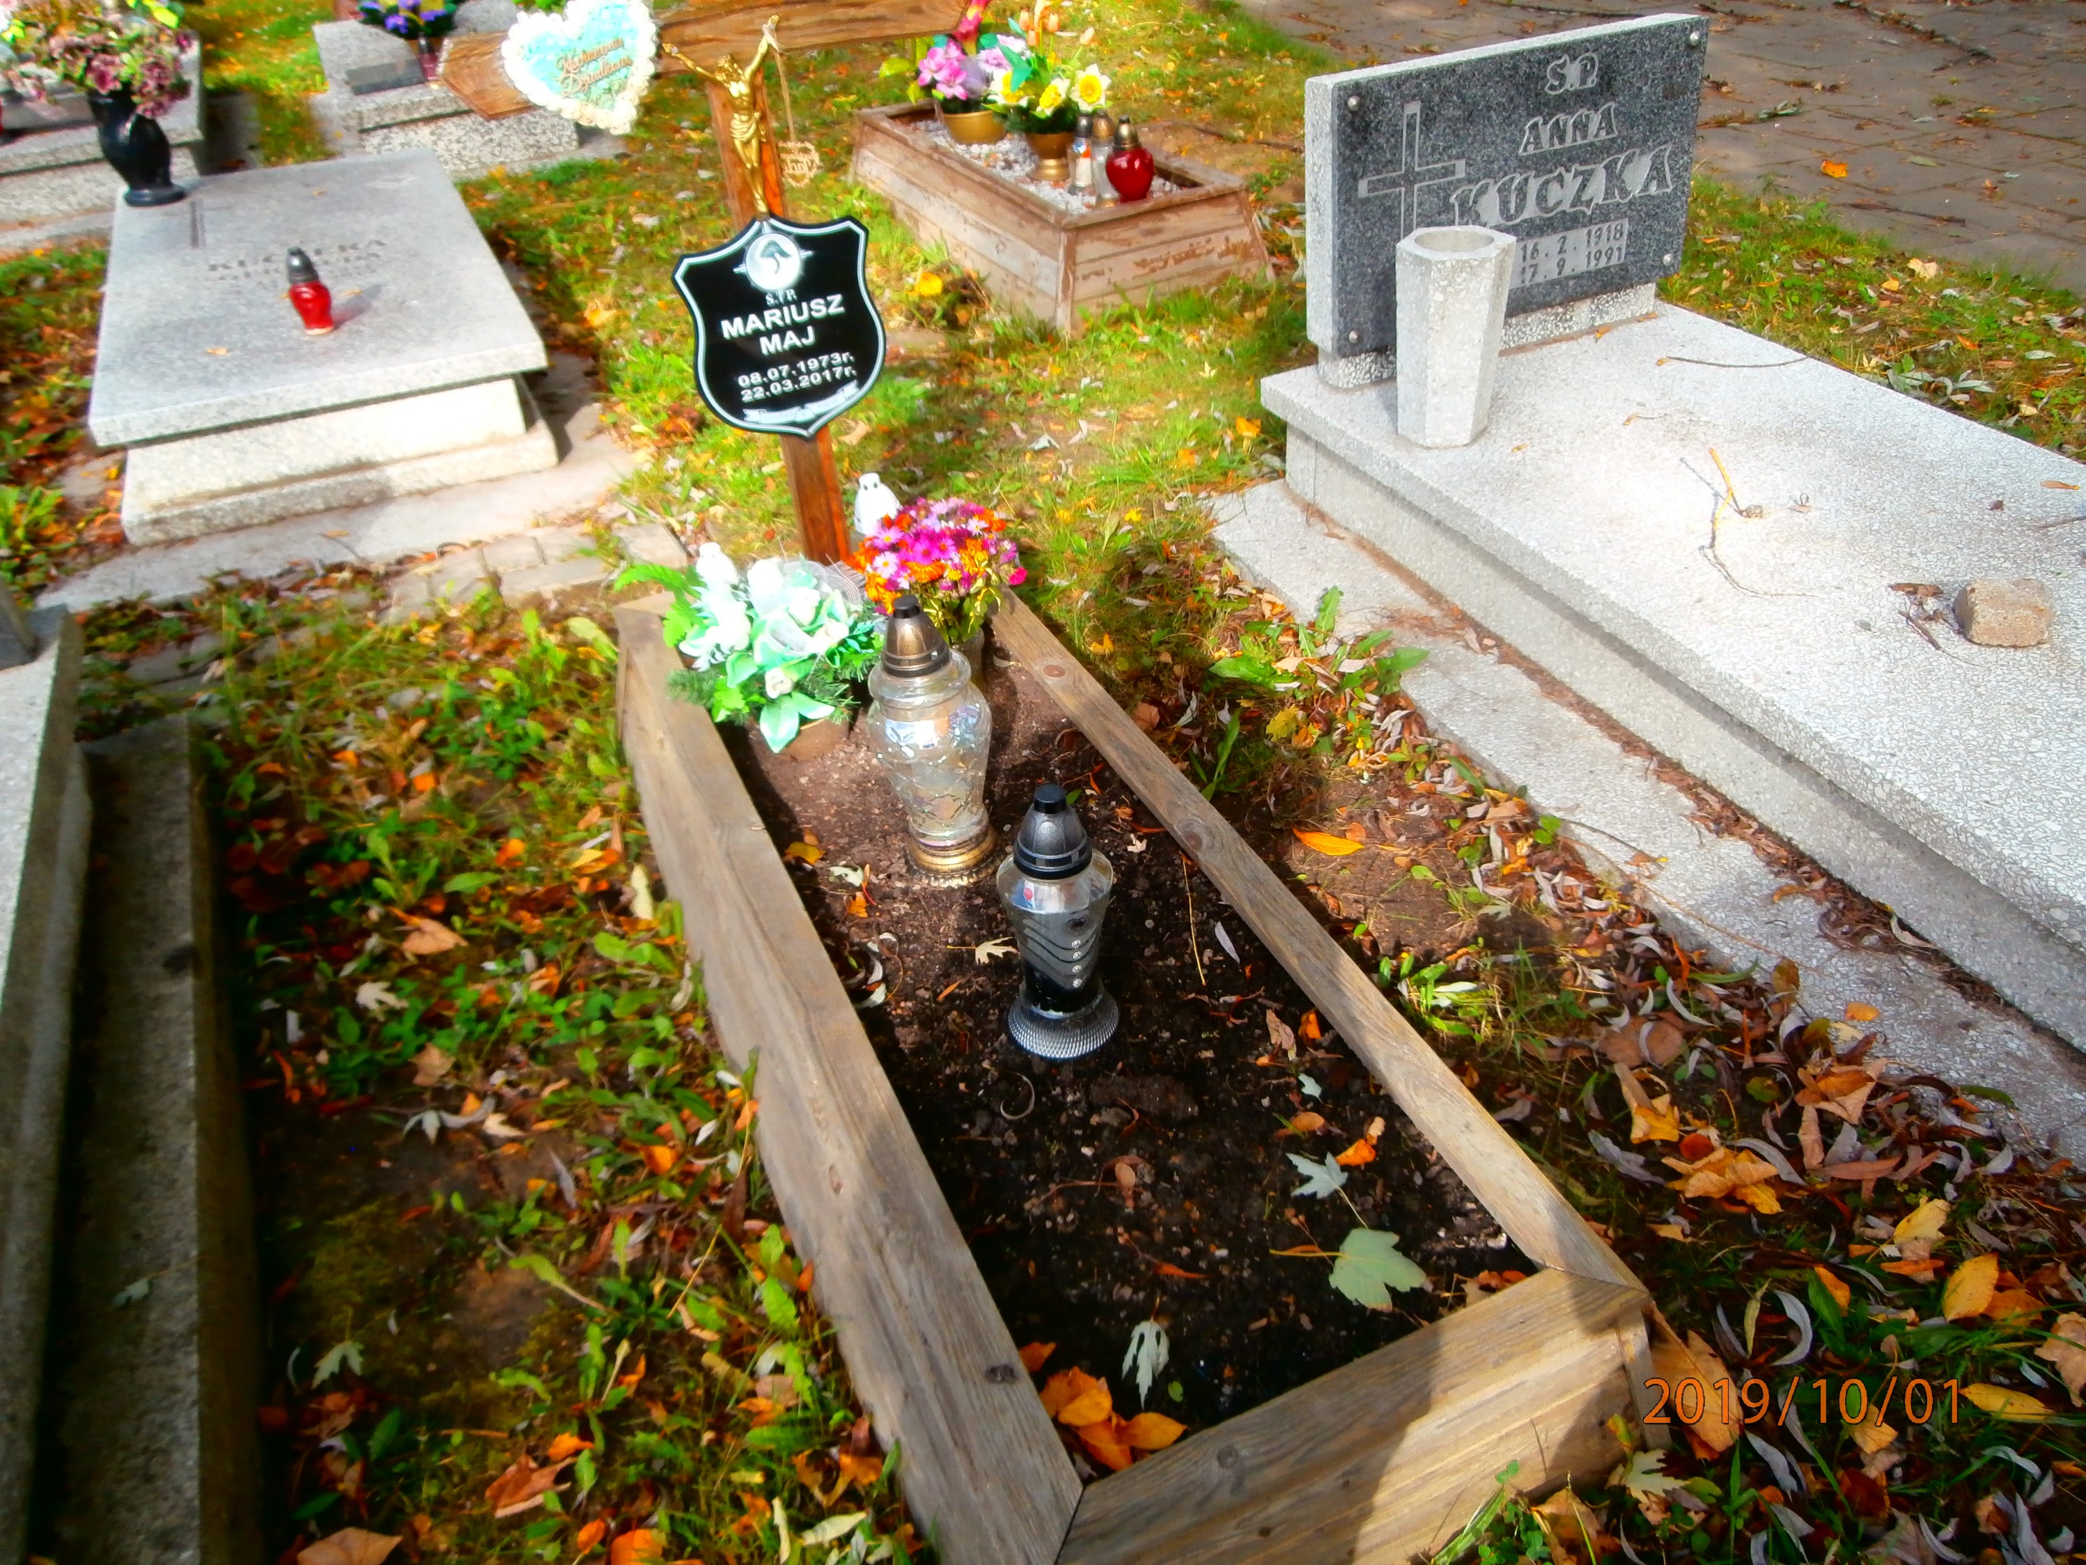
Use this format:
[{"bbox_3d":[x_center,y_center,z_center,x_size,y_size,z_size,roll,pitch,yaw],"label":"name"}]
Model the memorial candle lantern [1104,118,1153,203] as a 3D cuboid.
[{"bbox_3d":[0.258,-1.835,4.428,0.139,0.217,0.117,-17,35,-14],"label":"memorial candle lantern"}]

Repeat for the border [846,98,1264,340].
[{"bbox_3d":[-0.056,-1.989,5.068,0.632,0.293,2.213,-17,35,-14],"label":"border"}]

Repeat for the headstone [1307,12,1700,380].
[{"bbox_3d":[0.962,-1.213,3.158,0.846,0.595,0.115,-16,35,-13],"label":"headstone"}]

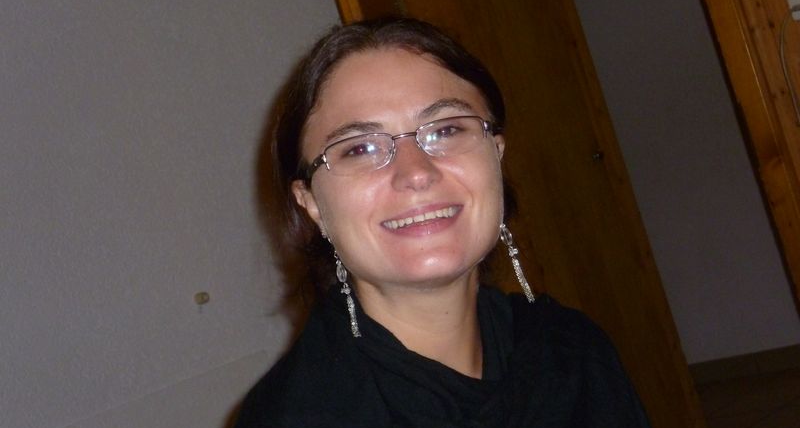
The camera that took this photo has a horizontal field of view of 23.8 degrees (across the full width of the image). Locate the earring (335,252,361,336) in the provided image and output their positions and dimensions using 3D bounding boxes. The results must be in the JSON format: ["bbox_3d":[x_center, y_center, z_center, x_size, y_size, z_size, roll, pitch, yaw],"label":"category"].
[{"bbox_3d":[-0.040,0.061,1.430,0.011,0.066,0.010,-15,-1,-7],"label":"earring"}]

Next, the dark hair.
[{"bbox_3d":[-0.006,-0.043,1.455,0.190,0.215,0.200,-12,-7,-9],"label":"dark hair"}]

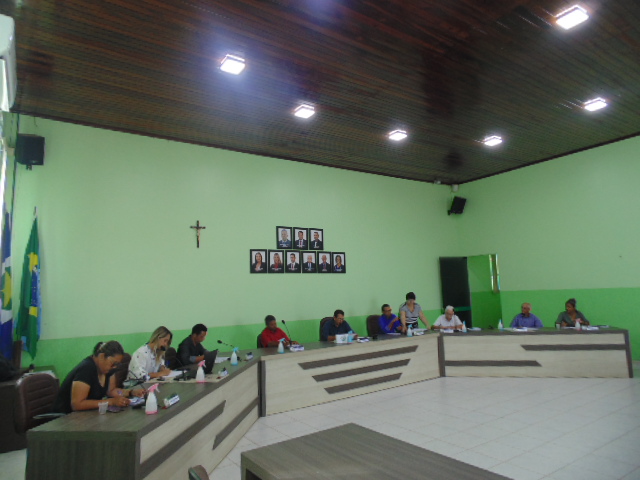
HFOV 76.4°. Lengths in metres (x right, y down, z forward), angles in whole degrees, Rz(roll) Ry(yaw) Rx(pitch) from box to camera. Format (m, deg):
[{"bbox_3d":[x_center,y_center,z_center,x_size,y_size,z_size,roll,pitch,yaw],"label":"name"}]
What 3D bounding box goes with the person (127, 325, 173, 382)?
[{"bbox_3d":[-1.629,1.491,3.995,0.700,1.200,0.480,-3,-7,7],"label":"person"}]

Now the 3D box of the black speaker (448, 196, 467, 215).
[{"bbox_3d":[3.711,-0.930,10.896,0.255,0.385,0.225,1,12,-21],"label":"black speaker"}]

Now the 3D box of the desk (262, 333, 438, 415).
[{"bbox_3d":[0.480,2.024,6.549,3.600,0.750,0.720,3,-9,-33],"label":"desk"}]

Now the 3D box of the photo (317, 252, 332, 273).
[{"bbox_3d":[0.118,0.510,9.132,0.370,0.475,0.025,3,-9,-33],"label":"photo"}]

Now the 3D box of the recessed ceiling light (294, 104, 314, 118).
[{"bbox_3d":[-0.230,-1.929,6.162,0.225,0.050,0.225,3,-9,-33],"label":"recessed ceiling light"}]

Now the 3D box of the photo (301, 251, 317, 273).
[{"bbox_3d":[-0.222,0.492,8.911,0.370,0.475,0.025,3,-9,-33],"label":"photo"}]

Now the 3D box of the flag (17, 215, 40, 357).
[{"bbox_3d":[-3.832,0.611,5.346,0.290,1.840,0.270,3,-9,-33],"label":"flag"}]

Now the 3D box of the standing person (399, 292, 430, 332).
[{"bbox_3d":[1.899,1.808,8.194,0.580,1.510,0.500,-3,-8,2],"label":"standing person"}]

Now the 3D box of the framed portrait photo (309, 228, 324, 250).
[{"bbox_3d":[-0.072,-0.006,8.577,0.370,0.450,0.030,3,-9,-33],"label":"framed portrait photo"}]

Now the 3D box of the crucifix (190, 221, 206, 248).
[{"bbox_3d":[-2.262,-0.102,7.566,0.270,0.500,0.060,3,-8,-33],"label":"crucifix"}]

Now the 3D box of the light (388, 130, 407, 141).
[{"bbox_3d":[1.516,-2.019,7.897,0.230,0.040,0.230,3,-9,-33],"label":"light"}]

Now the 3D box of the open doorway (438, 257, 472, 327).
[{"bbox_3d":[3.697,1.619,10.987,0.857,2.300,0.050,0,-7,-16],"label":"open doorway"}]

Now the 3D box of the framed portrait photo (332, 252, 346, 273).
[{"bbox_3d":[0.415,0.493,8.790,0.320,0.450,0.025,3,-9,-33],"label":"framed portrait photo"}]

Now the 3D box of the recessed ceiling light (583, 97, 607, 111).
[{"bbox_3d":[4.463,-2.189,6.580,0.240,0.050,0.240,3,-9,-33],"label":"recessed ceiling light"}]

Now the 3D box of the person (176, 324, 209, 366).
[{"bbox_3d":[-1.515,1.604,4.766,0.760,1.200,0.530,-3,-7,8],"label":"person"}]

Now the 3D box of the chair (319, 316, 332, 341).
[{"bbox_3d":[0.288,1.964,7.328,0.600,1.100,0.620,3,-9,-33],"label":"chair"}]

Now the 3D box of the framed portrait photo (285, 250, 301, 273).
[{"bbox_3d":[-0.559,0.474,8.692,0.370,0.475,0.025,3,-9,-33],"label":"framed portrait photo"}]

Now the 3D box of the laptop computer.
[{"bbox_3d":[-1.256,1.299,4.186,0.300,0.230,0.345,-3,-7,6],"label":"laptop computer"}]

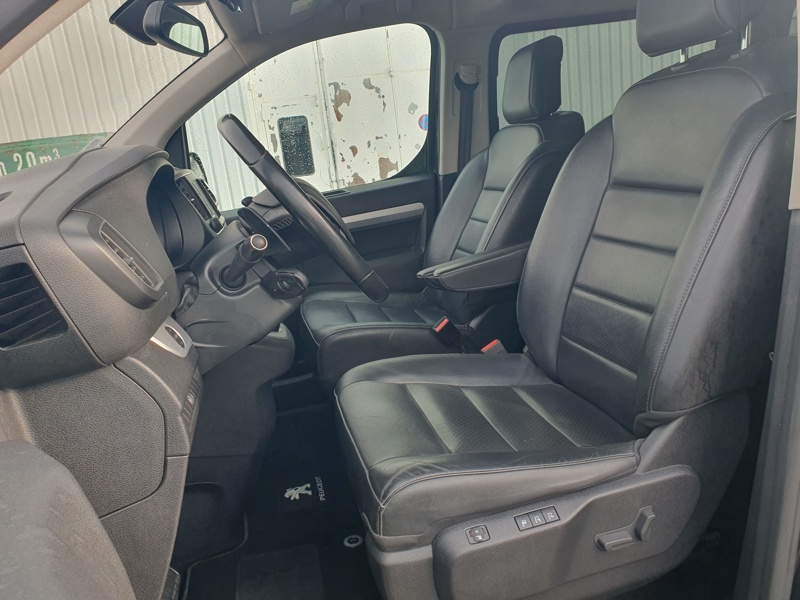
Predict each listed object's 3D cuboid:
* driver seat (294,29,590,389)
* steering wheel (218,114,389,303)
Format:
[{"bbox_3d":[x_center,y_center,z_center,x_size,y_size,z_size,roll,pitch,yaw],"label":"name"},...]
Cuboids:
[{"bbox_3d":[0.112,-0.187,1.810,0.843,1.112,0.519,-6,11,-6],"label":"driver seat"},{"bbox_3d":[-0.165,-0.130,0.980,0.085,0.380,0.380,-41,13,1],"label":"steering wheel"}]

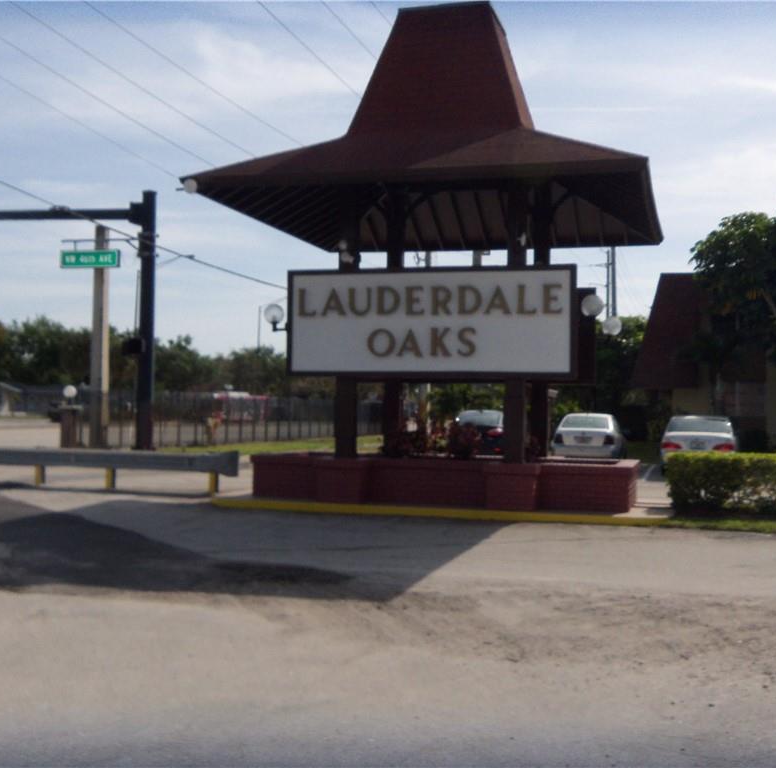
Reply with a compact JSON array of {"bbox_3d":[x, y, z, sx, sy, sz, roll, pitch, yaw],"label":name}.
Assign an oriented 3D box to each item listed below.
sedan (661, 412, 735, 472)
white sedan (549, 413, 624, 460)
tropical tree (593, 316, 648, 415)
[{"bbox_3d":[8.270,1.561,27.700,1.820,1.460,4.800,0,-2,16],"label":"sedan"},{"bbox_3d":[5.600,1.550,28.600,1.740,1.450,4.400,0,-2,16],"label":"white sedan"},{"bbox_3d":[9.700,-0.131,43.000,4.000,5.700,4.000,0,-2,16],"label":"tropical tree"}]

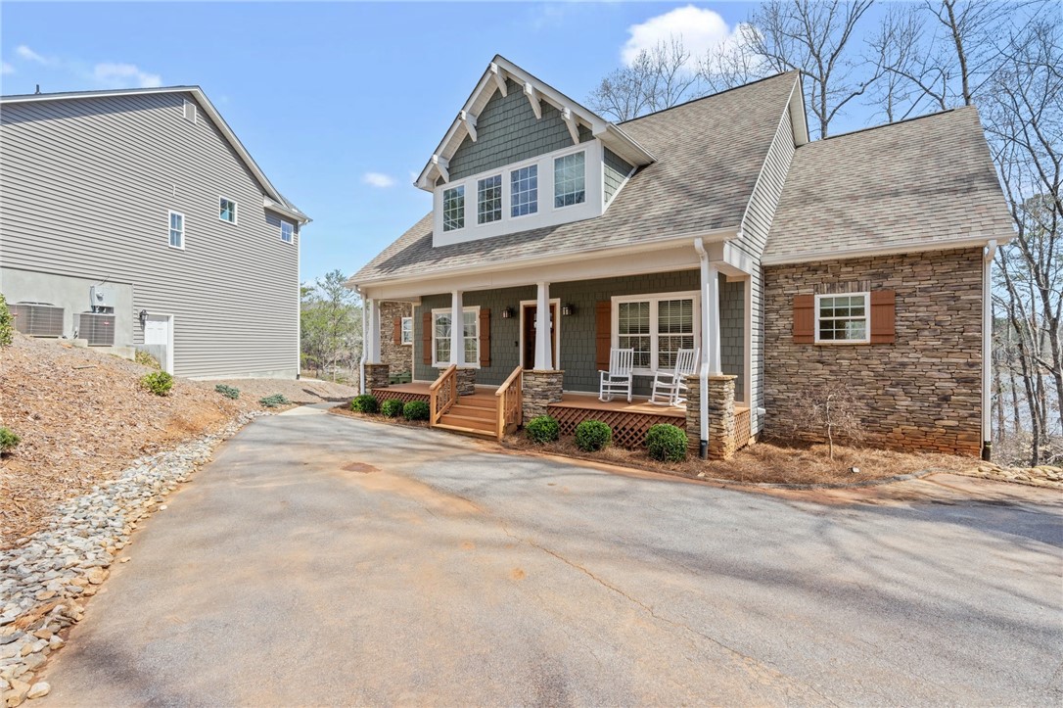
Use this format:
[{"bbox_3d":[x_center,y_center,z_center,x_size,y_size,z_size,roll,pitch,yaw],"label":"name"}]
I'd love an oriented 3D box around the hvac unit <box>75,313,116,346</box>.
[{"bbox_3d":[-11.640,-0.640,12.610,0.590,0.840,0.590,0,1,7],"label":"hvac unit"}]

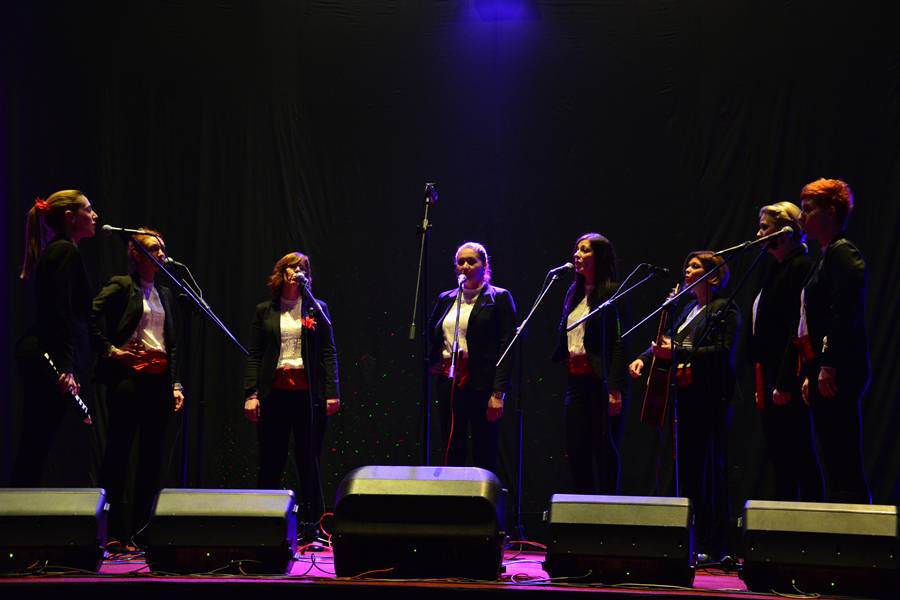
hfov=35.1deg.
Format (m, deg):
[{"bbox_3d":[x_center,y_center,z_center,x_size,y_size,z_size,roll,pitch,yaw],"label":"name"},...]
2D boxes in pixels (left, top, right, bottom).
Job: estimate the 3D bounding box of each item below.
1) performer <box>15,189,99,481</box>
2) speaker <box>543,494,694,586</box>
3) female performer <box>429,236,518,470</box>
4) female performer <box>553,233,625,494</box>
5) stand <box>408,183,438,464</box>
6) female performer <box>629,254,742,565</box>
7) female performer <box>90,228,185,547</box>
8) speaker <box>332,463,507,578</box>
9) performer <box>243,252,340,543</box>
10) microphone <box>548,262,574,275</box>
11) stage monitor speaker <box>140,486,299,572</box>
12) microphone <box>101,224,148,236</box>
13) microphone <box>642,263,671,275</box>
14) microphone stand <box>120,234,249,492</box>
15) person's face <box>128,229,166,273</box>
[{"bbox_3d":[-1.837,0.359,6.598,0.380,1.710,0.460,1,-6,-12],"label":"performer"},{"bbox_3d":[0.680,0.961,5.751,0.620,0.355,0.420,0,-6,6],"label":"speaker"},{"bbox_3d":[0.129,0.517,7.826,0.490,1.670,0.320,-1,-6,19],"label":"female performer"},{"bbox_3d":[0.741,0.489,7.641,0.290,1.690,0.440,6,-8,-43],"label":"female performer"},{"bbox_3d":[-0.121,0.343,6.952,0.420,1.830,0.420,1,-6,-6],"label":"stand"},{"bbox_3d":[1.218,0.522,7.403,0.450,1.600,0.500,5,-7,-40],"label":"female performer"},{"bbox_3d":[-1.629,0.473,7.557,0.500,1.680,0.320,5,-7,-38],"label":"female performer"},{"bbox_3d":[-0.126,0.992,6.401,0.700,0.460,0.450,0,-5,9],"label":"speaker"},{"bbox_3d":[-0.891,0.544,7.987,0.540,1.640,0.300,1,-6,-8],"label":"performer"},{"bbox_3d":[0.579,-0.164,7.400,0.180,0.050,0.050,-16,6,-38],"label":"microphone"},{"bbox_3d":[-0.990,0.994,6.149,0.630,0.360,0.430,1,-6,-5],"label":"stage monitor speaker"},{"bbox_3d":[-1.519,-0.324,6.650,0.200,0.055,0.052,7,-5,6],"label":"microphone"},{"bbox_3d":[1.043,-0.162,7.200,0.180,0.050,0.050,9,-9,-37],"label":"microphone"},{"bbox_3d":[-1.261,0.483,6.870,0.620,1.540,0.550,0,-5,0],"label":"microphone stand"},{"bbox_3d":[-1.597,-0.255,7.500,0.190,0.240,0.165,-2,-6,23],"label":"person's face"}]

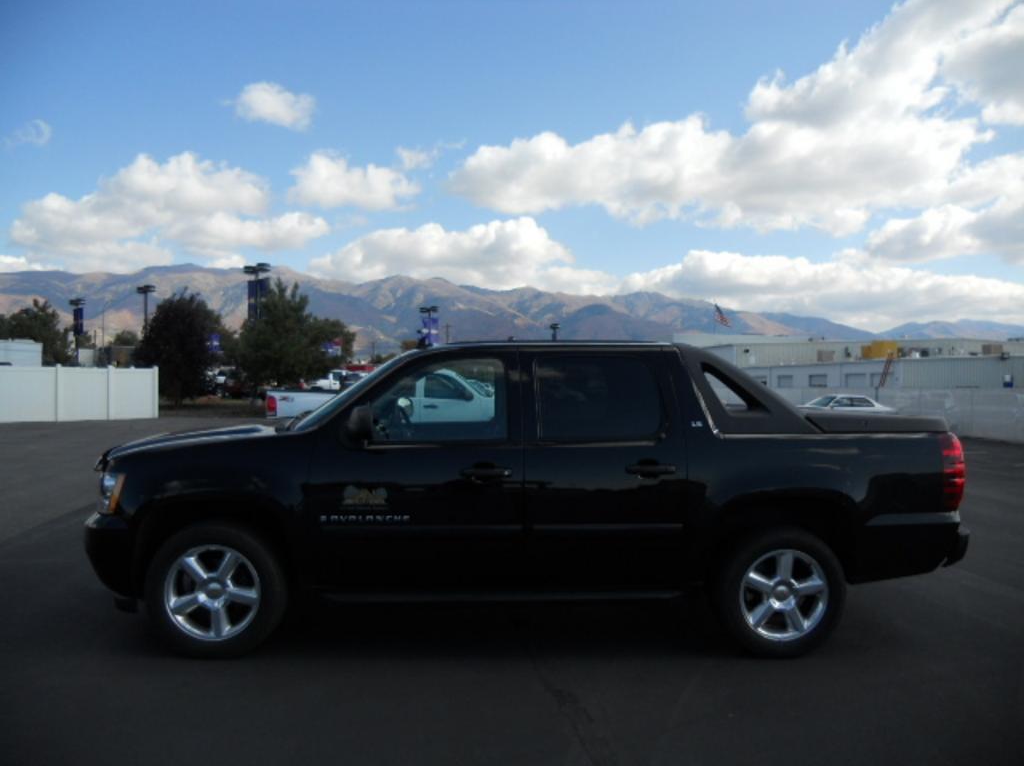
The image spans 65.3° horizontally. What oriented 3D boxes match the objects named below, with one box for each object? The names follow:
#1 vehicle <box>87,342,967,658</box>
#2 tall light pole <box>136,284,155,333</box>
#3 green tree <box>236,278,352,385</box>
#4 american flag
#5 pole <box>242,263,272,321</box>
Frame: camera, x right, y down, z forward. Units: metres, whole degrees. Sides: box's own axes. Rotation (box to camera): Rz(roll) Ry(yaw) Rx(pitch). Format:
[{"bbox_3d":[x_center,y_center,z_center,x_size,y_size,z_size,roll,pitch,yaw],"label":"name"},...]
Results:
[{"bbox_3d":[0.091,0.632,5.594,5.620,1.920,2.030,1,0,-3],"label":"vehicle"},{"bbox_3d":[-27.872,-3.234,61.000,0.800,8.600,2.000,1,0,-41],"label":"tall light pole"},{"bbox_3d":[-11.426,-2.025,42.000,6.100,6.800,5.800,1,0,0],"label":"green tree"},{"bbox_3d":[21.084,-6.761,80.000,1.500,2.300,0.400,1,0,-11],"label":"american flag"},{"bbox_3d":[-15.563,-3.003,49.000,0.800,8.600,2.000,1,0,-41],"label":"pole"}]

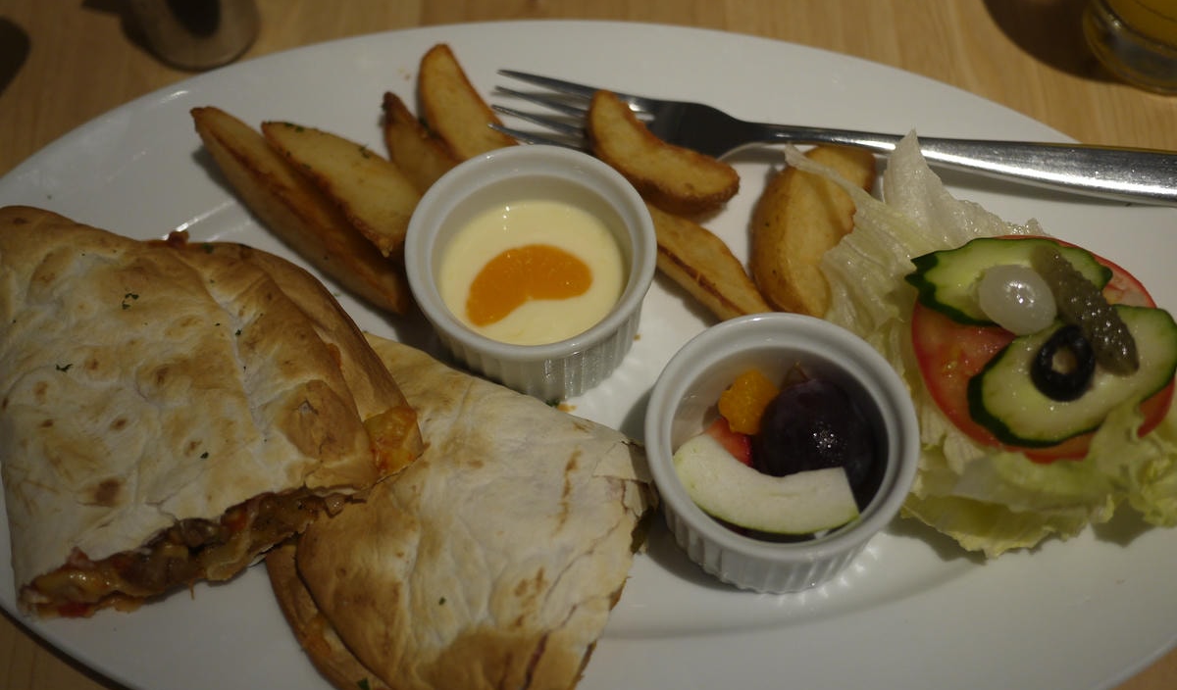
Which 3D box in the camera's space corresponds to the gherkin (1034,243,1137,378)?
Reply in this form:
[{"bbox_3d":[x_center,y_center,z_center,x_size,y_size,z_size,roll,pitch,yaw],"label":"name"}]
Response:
[{"bbox_3d":[0.129,-0.010,0.353,0.012,0.012,0.039,-24,64,-11],"label":"gherkin"}]

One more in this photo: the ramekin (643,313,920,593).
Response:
[{"bbox_3d":[0.048,0.030,0.353,0.068,0.036,0.068,-1,62,1],"label":"ramekin"}]

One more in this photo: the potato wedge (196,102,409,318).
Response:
[{"bbox_3d":[-0.083,-0.039,0.396,0.090,0.022,0.023,40,70,14],"label":"potato wedge"}]

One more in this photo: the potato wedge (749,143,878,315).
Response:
[{"bbox_3d":[0.065,-0.032,0.391,0.030,0.025,0.056,13,63,9],"label":"potato wedge"}]

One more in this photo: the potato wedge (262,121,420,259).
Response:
[{"bbox_3d":[-0.070,-0.047,0.397,0.061,0.021,0.024,36,68,12],"label":"potato wedge"}]

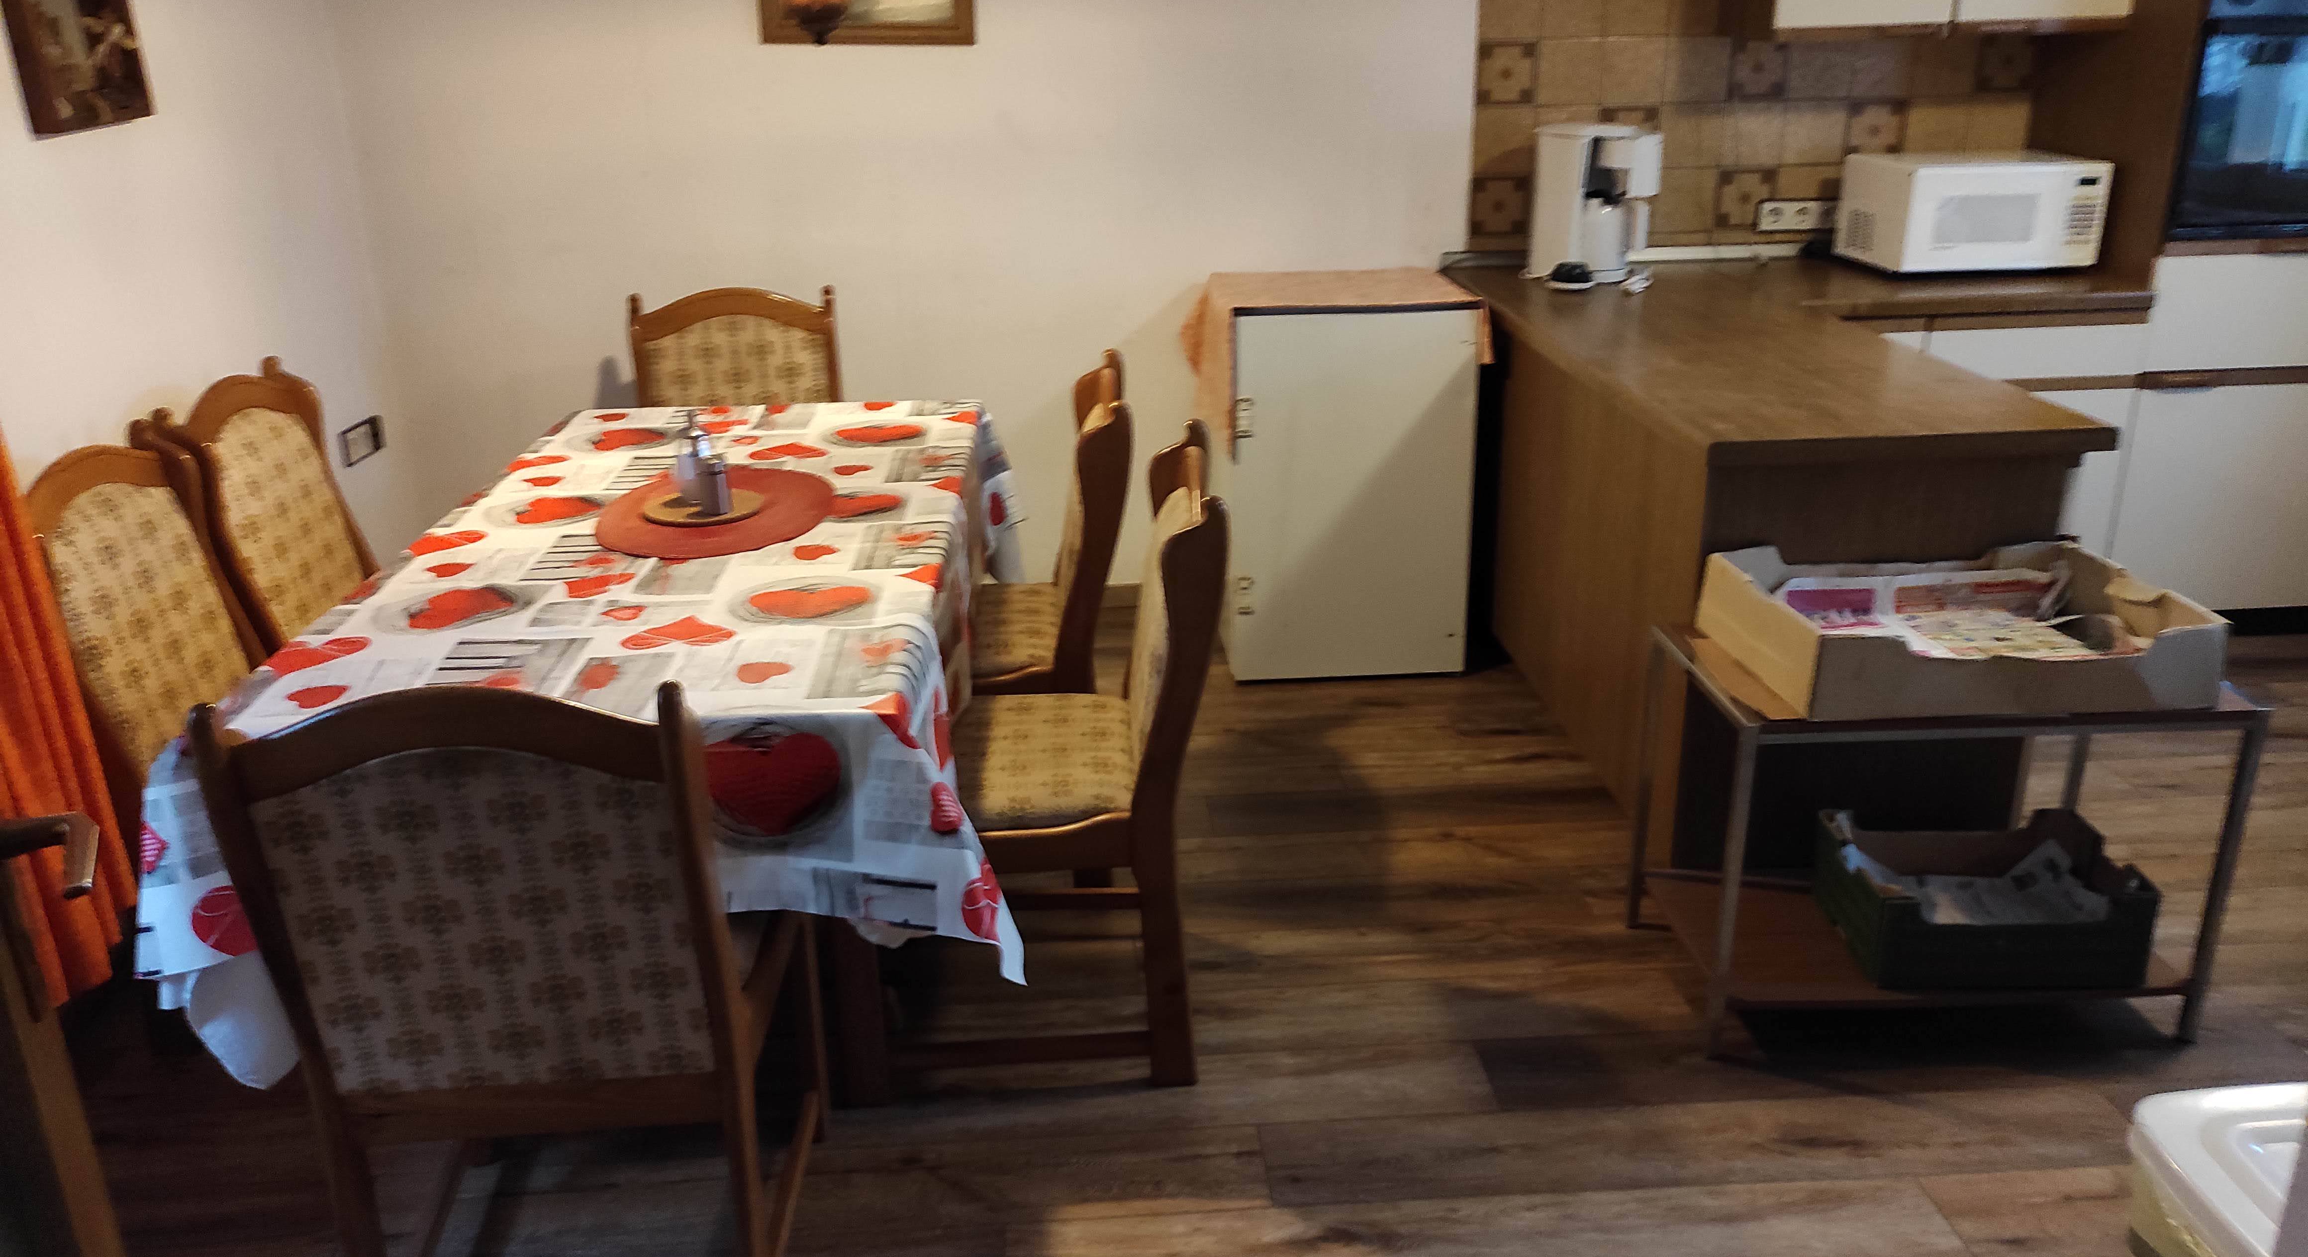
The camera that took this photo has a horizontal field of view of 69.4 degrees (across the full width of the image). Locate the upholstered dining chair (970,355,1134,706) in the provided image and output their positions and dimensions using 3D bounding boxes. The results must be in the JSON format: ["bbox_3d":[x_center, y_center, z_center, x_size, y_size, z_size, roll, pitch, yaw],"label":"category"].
[{"bbox_3d":[-0.317,-0.019,2.974,0.560,0.875,0.490,-3,20,-3],"label":"upholstered dining chair"}]

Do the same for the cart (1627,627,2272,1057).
[{"bbox_3d":[1.150,0.299,2.515,0.722,0.527,0.410,-2,20,-2],"label":"cart"}]

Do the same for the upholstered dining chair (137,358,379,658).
[{"bbox_3d":[-1.380,-0.040,3.103,0.560,0.875,0.490,-3,20,-6],"label":"upholstered dining chair"}]

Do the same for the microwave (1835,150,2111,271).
[{"bbox_3d":[1.920,-0.977,3.911,0.462,0.240,0.325,-2,20,-2],"label":"microwave"}]

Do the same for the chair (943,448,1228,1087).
[{"bbox_3d":[-0.190,0.198,2.630,0.580,0.953,0.460,-2,21,-2],"label":"chair"}]

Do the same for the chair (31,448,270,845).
[{"bbox_3d":[-1.431,0.158,2.806,0.580,0.953,0.460,-2,21,-2],"label":"chair"}]

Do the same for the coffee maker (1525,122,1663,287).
[{"bbox_3d":[1.127,-1.085,4.259,0.270,0.375,0.180,18,28,41],"label":"coffee maker"}]

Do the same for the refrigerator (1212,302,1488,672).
[{"bbox_3d":[0.463,-0.400,4.214,0.570,0.910,0.540,-2,21,-2],"label":"refrigerator"}]

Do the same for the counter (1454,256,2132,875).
[{"bbox_3d":[1.275,-0.266,3.904,0.730,0.850,1.850,-2,21,-2],"label":"counter"}]

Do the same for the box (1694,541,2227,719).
[{"bbox_3d":[1.242,-0.008,2.616,0.600,0.136,0.400,-2,21,-2],"label":"box"}]

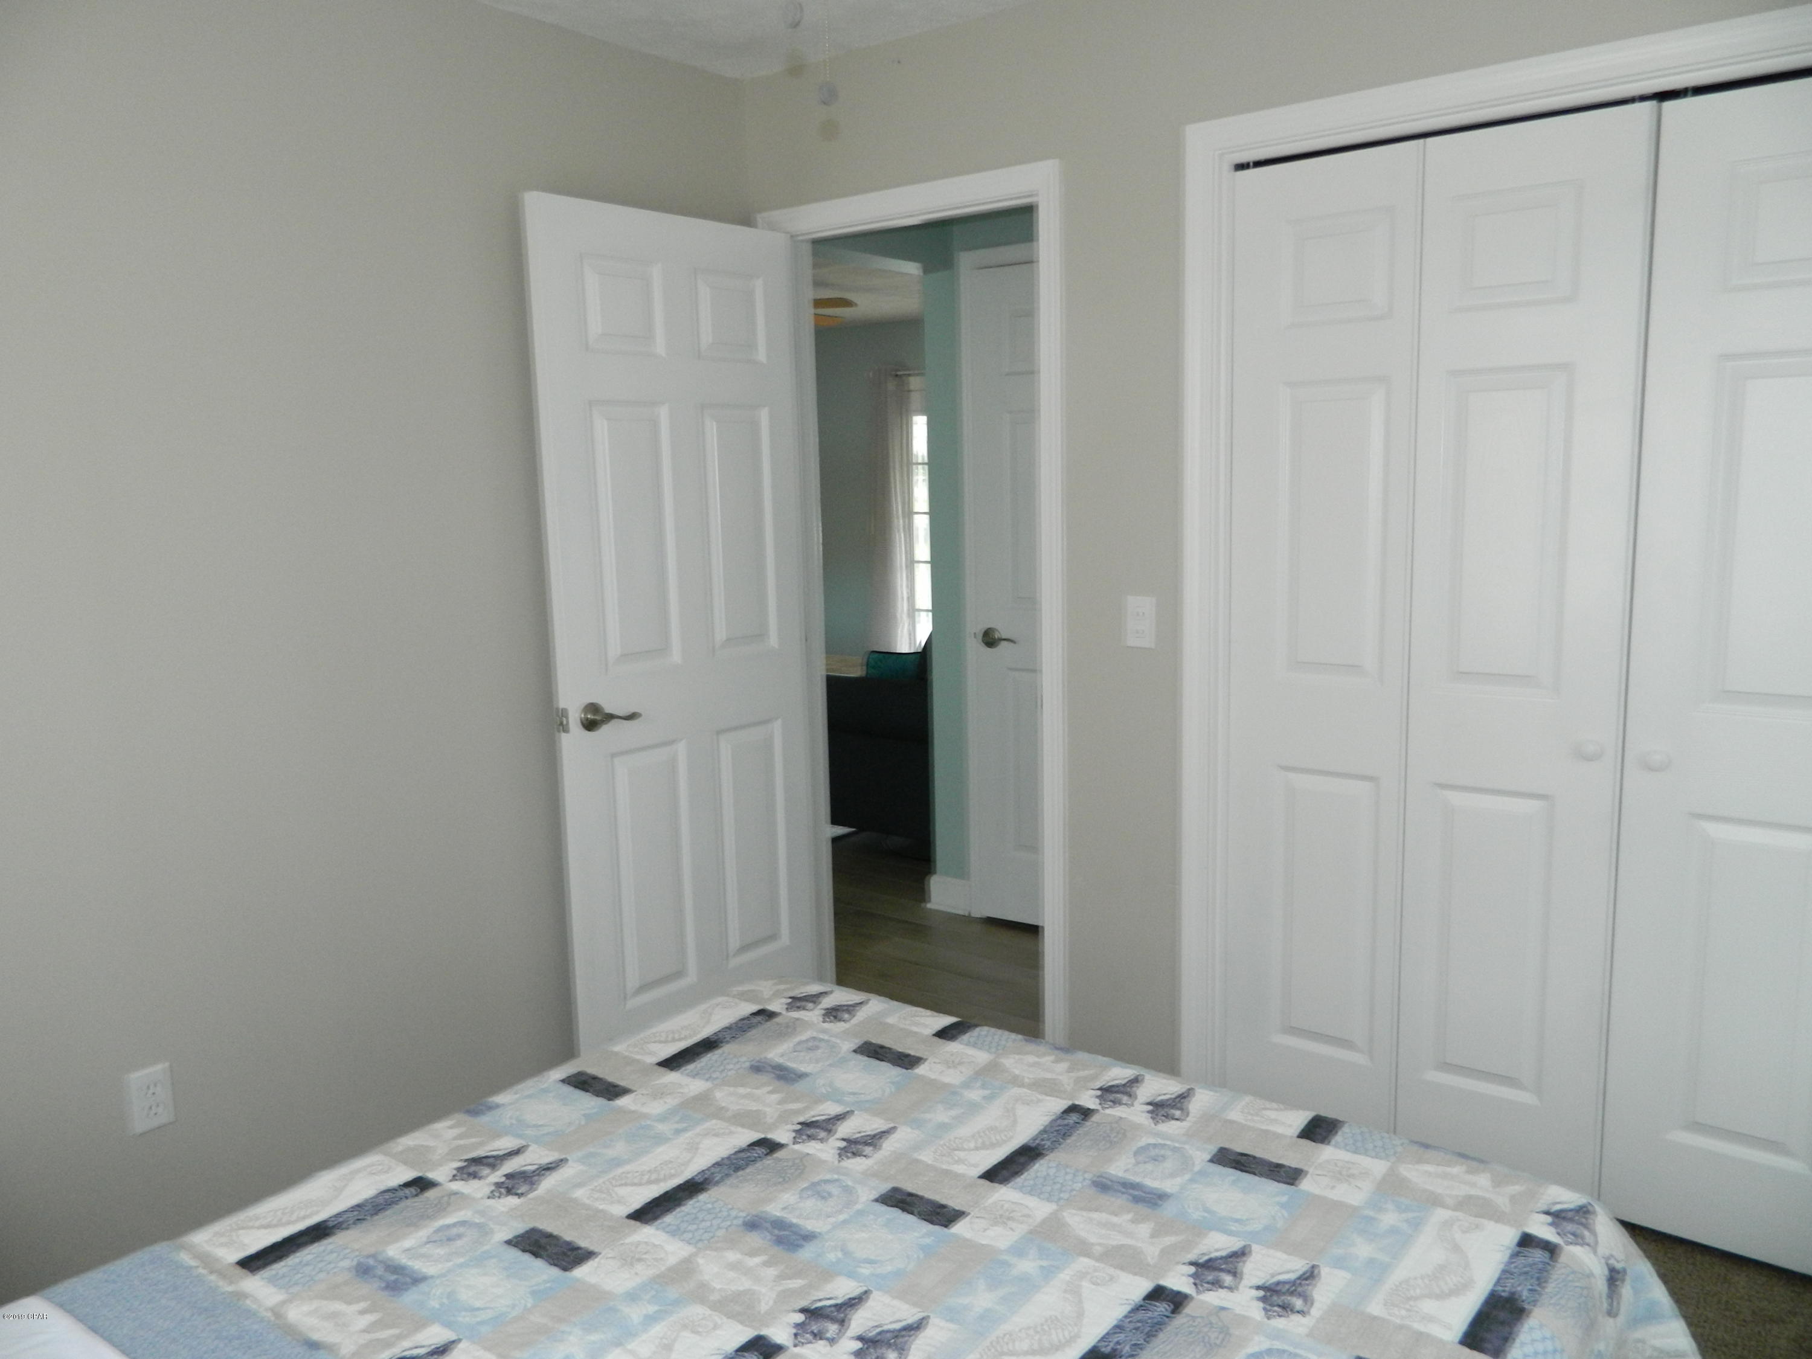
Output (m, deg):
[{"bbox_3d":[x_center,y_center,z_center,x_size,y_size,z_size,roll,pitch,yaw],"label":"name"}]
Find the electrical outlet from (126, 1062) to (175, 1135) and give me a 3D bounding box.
[{"bbox_3d":[-1.406,0.782,2.437,0.010,0.116,0.073,6,11,42],"label":"electrical outlet"}]

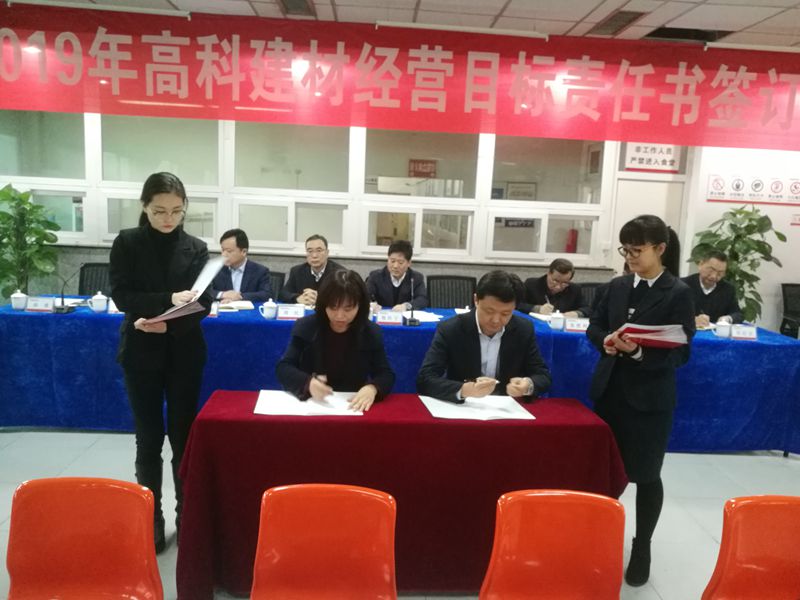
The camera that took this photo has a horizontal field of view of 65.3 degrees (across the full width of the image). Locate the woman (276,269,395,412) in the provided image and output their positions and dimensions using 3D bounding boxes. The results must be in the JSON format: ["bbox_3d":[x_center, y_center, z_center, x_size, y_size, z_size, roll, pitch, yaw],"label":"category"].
[{"bbox_3d":[-0.299,0.507,2.868,0.520,1.300,0.700,2,9,-3],"label":"woman"}]

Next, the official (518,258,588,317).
[{"bbox_3d":[1.223,0.265,5.044,0.540,1.230,0.740,3,8,-1],"label":"official"}]

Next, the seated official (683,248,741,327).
[{"bbox_3d":[2.416,0.282,5.050,0.530,1.320,0.730,3,8,2],"label":"seated official"}]

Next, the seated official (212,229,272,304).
[{"bbox_3d":[-1.293,0.098,5.119,0.520,1.350,0.680,2,9,-6],"label":"seated official"}]

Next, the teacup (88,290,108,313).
[{"bbox_3d":[-2.098,0.005,4.339,0.132,0.137,0.100,2,9,-3],"label":"teacup"}]

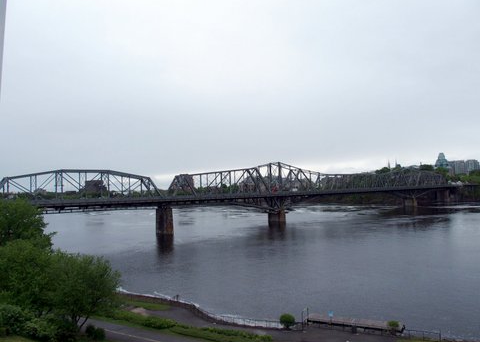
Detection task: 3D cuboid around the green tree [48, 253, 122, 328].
[{"bbox_3d":[-18.020,13.850,45.000,8.200,8.800,8.000,-1,-1,-22],"label":"green tree"}]

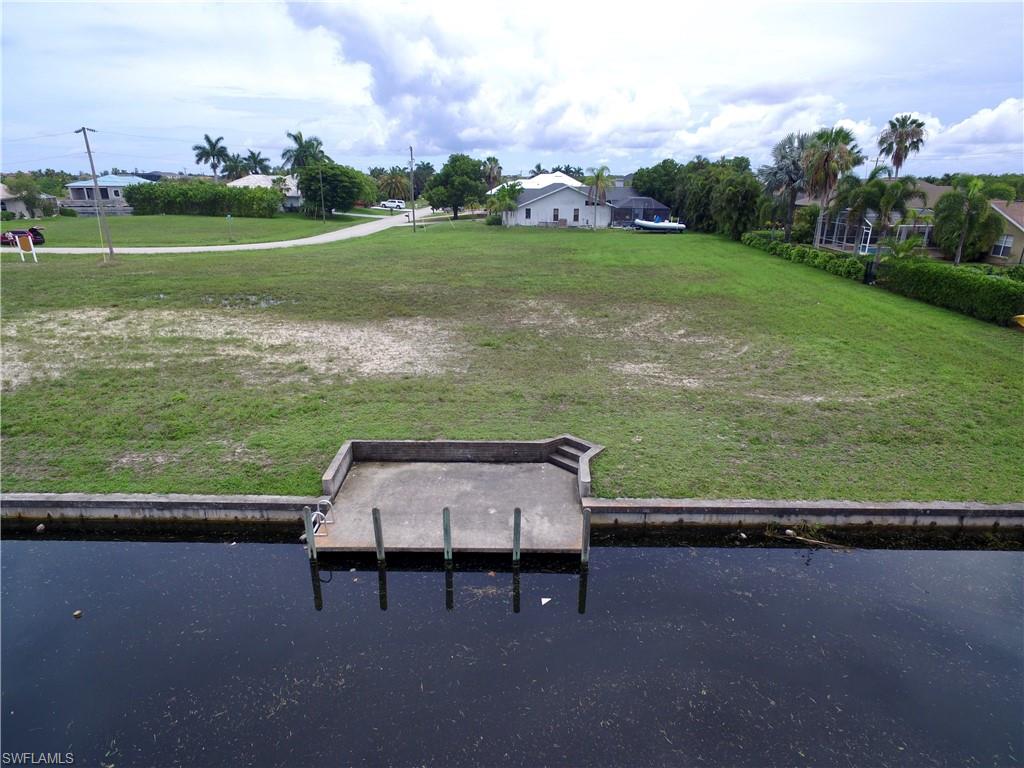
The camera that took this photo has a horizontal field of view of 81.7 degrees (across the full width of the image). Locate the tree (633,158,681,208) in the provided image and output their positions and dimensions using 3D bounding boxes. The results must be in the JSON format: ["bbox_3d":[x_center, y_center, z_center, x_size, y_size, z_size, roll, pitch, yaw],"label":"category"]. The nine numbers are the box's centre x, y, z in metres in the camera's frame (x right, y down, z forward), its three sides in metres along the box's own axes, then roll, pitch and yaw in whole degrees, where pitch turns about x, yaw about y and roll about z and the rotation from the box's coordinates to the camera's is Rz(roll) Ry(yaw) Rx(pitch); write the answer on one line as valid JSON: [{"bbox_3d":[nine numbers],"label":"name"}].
[{"bbox_3d":[21.170,-27.730,85.640,7.750,9.180,7.750,0,19,0],"label":"tree"}]

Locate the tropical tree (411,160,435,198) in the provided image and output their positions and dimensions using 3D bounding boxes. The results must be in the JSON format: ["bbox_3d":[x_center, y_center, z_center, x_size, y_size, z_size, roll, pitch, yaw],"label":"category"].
[{"bbox_3d":[-22.560,-52.060,153.410,6.190,11.050,6.190,0,19,0],"label":"tropical tree"}]

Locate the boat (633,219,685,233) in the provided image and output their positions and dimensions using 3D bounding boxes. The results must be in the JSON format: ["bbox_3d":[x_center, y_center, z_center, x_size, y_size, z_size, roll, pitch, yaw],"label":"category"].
[{"bbox_3d":[17.925,-19.808,72.604,6.500,1.700,2.400,3,19,8],"label":"boat"}]

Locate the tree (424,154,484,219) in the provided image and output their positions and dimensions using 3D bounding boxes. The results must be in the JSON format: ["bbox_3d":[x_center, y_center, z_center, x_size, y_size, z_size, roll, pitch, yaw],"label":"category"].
[{"bbox_3d":[-9.700,-33.830,101.520,11.060,10.370,11.060,0,19,0],"label":"tree"}]

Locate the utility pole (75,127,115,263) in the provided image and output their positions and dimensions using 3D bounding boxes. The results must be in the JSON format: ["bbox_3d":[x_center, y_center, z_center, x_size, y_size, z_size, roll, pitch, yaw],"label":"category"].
[{"bbox_3d":[-32.748,-14.944,46.930,2.100,10.000,0.400,13,23,33],"label":"utility pole"}]

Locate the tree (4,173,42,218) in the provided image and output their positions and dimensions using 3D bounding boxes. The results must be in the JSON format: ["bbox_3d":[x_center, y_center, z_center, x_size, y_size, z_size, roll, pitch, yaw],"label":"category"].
[{"bbox_3d":[-83.850,-32.550,101.960,6.850,7.670,6.850,0,19,0],"label":"tree"}]

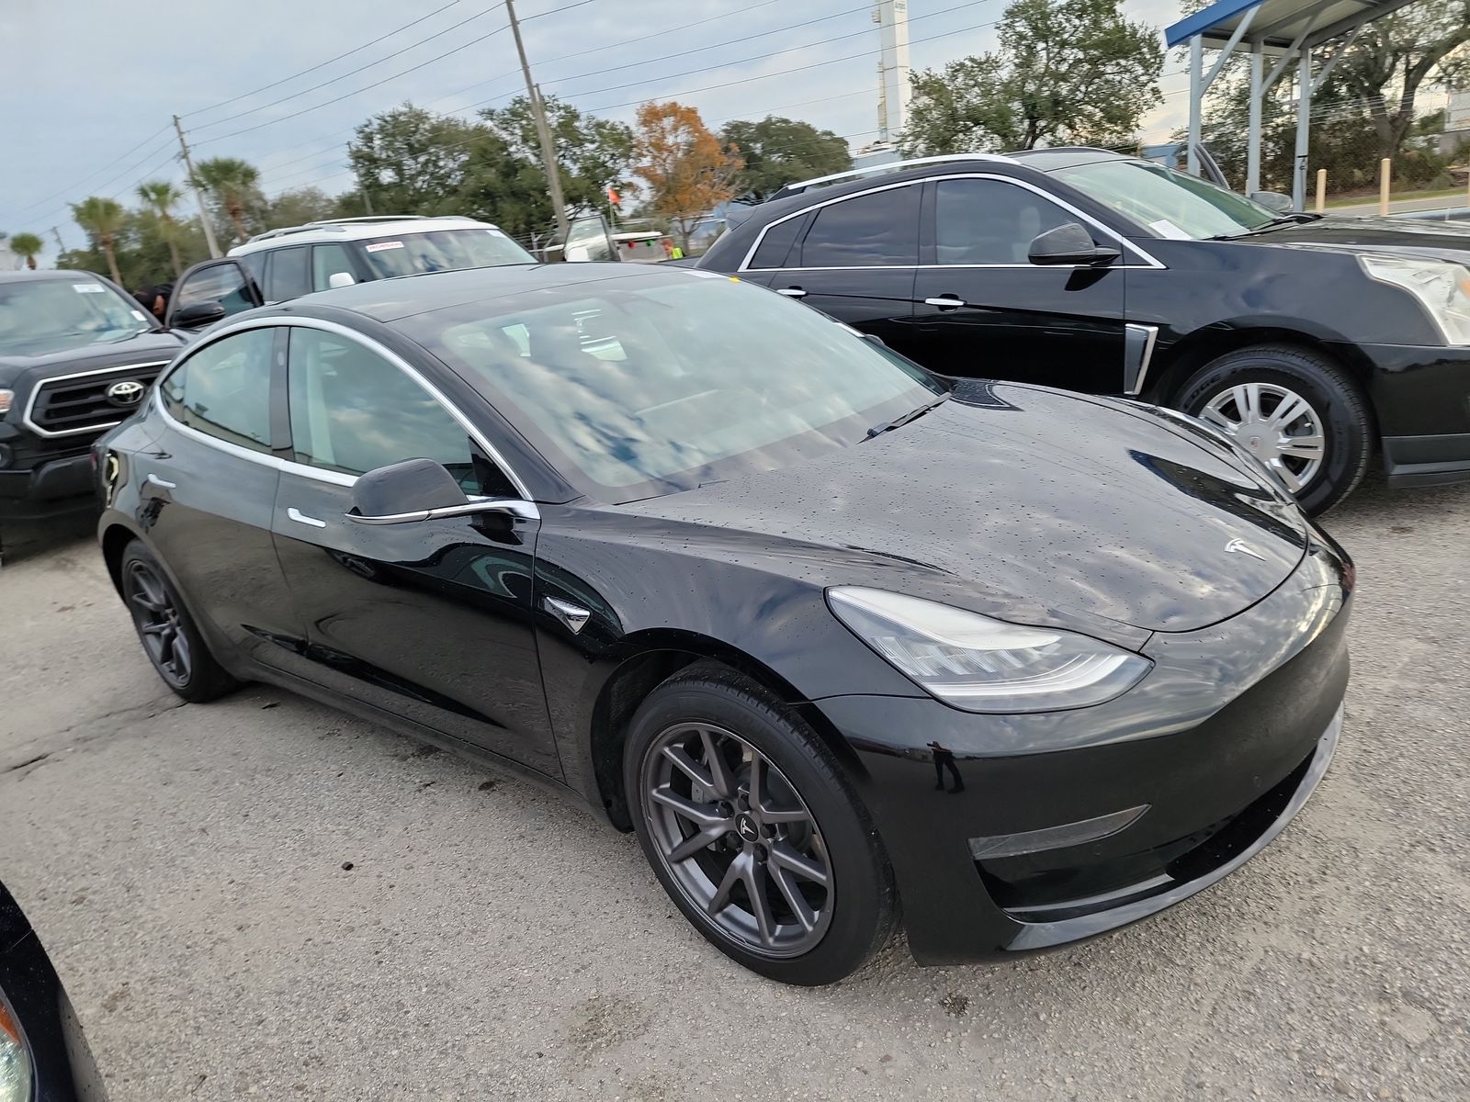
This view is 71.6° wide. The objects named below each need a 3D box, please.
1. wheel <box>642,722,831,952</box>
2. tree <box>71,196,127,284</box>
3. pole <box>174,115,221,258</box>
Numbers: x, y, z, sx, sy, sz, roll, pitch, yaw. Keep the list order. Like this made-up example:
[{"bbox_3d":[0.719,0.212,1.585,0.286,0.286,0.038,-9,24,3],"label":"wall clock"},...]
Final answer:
[{"bbox_3d":[0.057,0.547,2.095,0.505,0.505,0.200,8,23,40],"label":"wheel"},{"bbox_3d":[-30.248,-13.358,50.124,2.900,7.640,2.900,-7,16,0],"label":"tree"},{"bbox_3d":[-28.711,-18.087,55.572,0.400,10.613,0.400,-18,20,-21],"label":"pole"}]

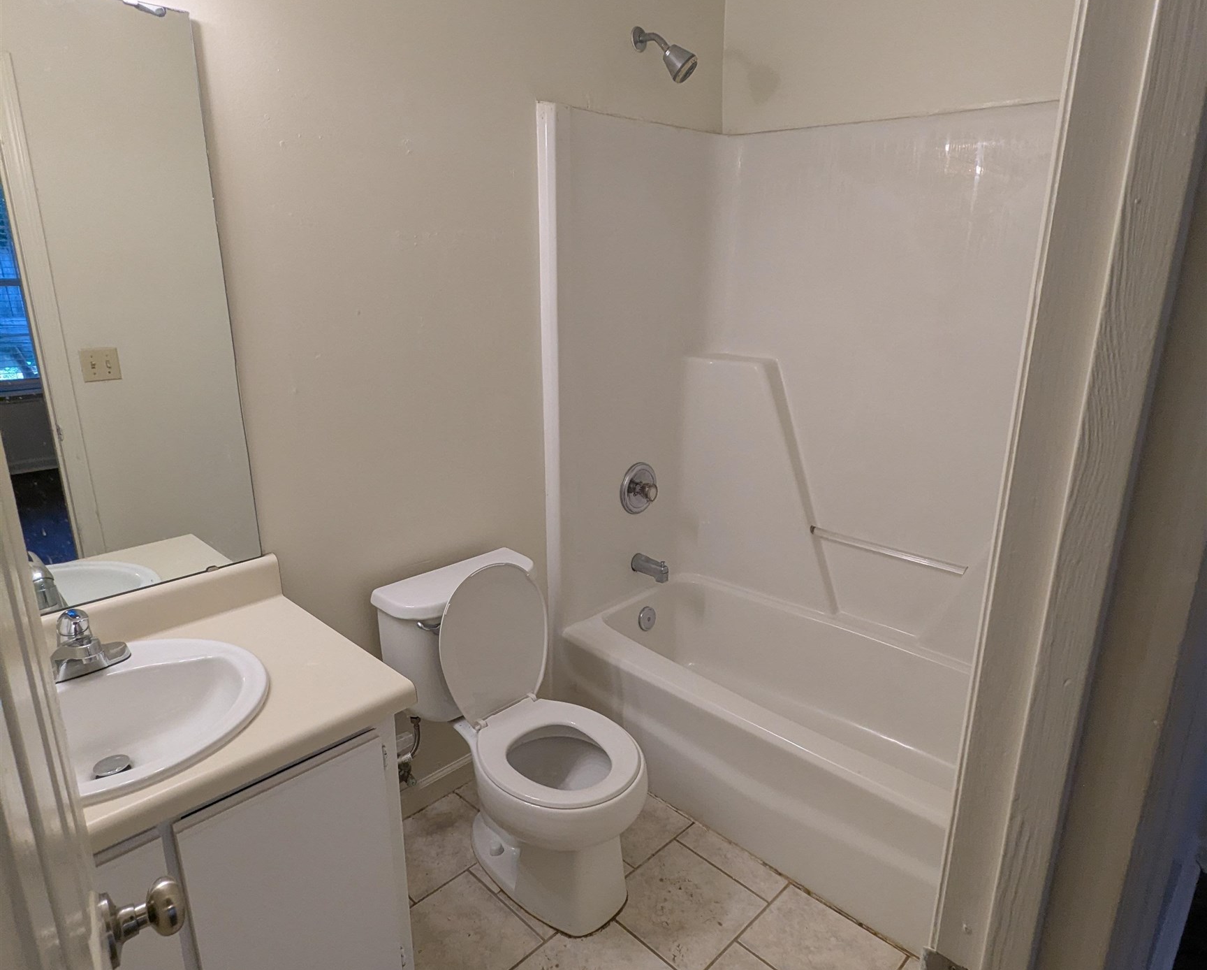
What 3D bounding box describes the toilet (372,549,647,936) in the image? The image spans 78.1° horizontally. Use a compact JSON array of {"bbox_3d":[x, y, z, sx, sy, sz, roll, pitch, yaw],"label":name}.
[{"bbox_3d":[-0.197,0.599,1.859,0.701,0.779,0.445,15,22,43],"label":"toilet"}]

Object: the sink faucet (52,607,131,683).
[{"bbox_3d":[-0.932,0.284,1.332,0.143,0.121,0.155,15,22,43],"label":"sink faucet"}]

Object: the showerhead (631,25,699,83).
[{"bbox_3d":[0.178,-1.220,2.099,0.224,0.171,0.077,15,22,43],"label":"showerhead"}]

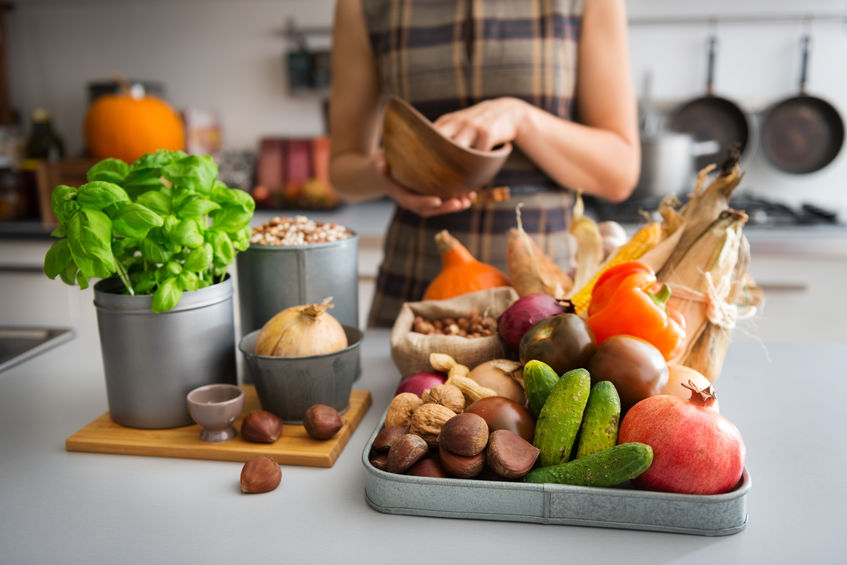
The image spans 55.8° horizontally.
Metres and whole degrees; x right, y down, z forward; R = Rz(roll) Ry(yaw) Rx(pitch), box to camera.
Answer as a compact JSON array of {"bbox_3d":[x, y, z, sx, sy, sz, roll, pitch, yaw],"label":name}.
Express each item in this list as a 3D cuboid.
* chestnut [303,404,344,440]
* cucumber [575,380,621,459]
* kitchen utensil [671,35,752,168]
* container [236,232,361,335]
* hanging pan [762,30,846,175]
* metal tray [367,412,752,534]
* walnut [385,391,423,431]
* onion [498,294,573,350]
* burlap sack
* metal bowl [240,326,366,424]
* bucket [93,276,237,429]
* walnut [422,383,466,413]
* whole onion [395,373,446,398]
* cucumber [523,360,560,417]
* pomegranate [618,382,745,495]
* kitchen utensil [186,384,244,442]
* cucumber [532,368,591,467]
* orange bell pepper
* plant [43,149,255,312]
[{"bbox_3d":[-0.089,0.125,0.713,0.035,0.030,0.032,-1,13,0],"label":"chestnut"},{"bbox_3d":[0.142,0.117,0.661,0.031,0.031,0.096,19,44,2],"label":"cucumber"},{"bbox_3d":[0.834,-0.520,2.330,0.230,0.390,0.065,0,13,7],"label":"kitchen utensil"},{"bbox_3d":[-0.140,0.025,0.922,0.137,0.156,0.137,-1,13,0],"label":"container"},{"bbox_3d":[1.289,-0.605,2.720,0.285,0.465,0.060,0,10,6],"label":"hanging pan"},{"bbox_3d":[0.109,0.136,0.690,0.291,0.032,0.235,1,13,10],"label":"metal tray"},{"bbox_3d":[-0.018,0.115,0.705,0.036,0.034,0.035,0,10,6],"label":"walnut"},{"bbox_3d":[0.118,0.046,0.849,0.079,0.069,0.069,-15,8,2],"label":"onion"},{"bbox_3d":[0.038,0.053,0.960,0.140,0.080,0.125,1,13,8],"label":"burlap sack"},{"bbox_3d":[-0.117,0.089,0.787,0.120,0.069,0.120,-1,13,0],"label":"metal bowl"},{"bbox_3d":[-0.248,0.065,0.791,0.131,0.123,0.131,-1,10,0],"label":"bucket"},{"bbox_3d":[0.019,0.102,0.705,0.037,0.034,0.036,-1,13,0],"label":"walnut"},{"bbox_3d":[0.004,0.113,0.723,0.065,0.063,0.065,-1,13,0],"label":"whole onion"},{"bbox_3d":[0.111,0.111,0.705,0.033,0.033,0.095,-3,45,-8],"label":"cucumber"},{"bbox_3d":[0.192,0.119,0.595,0.092,0.088,0.092,0,10,6],"label":"pomegranate"},{"bbox_3d":[-0.186,0.121,0.725,0.050,0.037,0.050,-1,13,0],"label":"kitchen utensil"},{"bbox_3d":[0.115,0.112,0.667,0.036,0.036,0.106,31,47,0],"label":"cucumber"},{"bbox_3d":[0.226,0.030,0.850,0.092,0.095,0.095,-27,0,27],"label":"orange bell pepper"},{"bbox_3d":[-0.266,-0.051,0.775,0.205,0.160,0.180,0,10,6],"label":"plant"}]

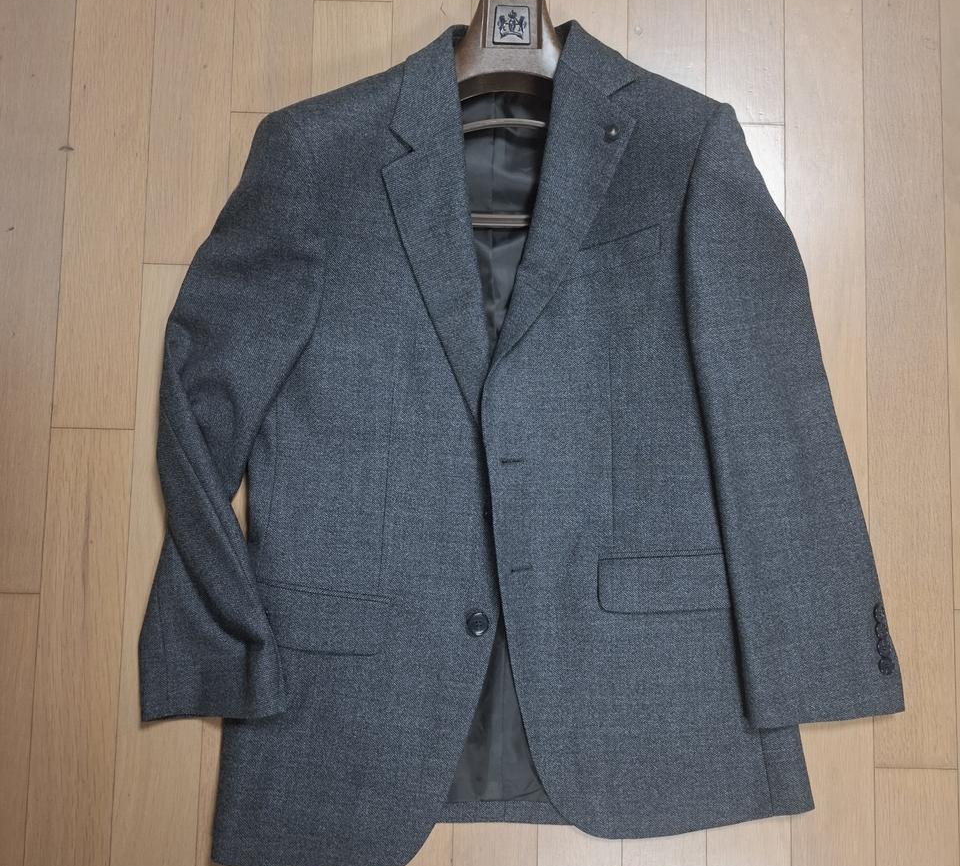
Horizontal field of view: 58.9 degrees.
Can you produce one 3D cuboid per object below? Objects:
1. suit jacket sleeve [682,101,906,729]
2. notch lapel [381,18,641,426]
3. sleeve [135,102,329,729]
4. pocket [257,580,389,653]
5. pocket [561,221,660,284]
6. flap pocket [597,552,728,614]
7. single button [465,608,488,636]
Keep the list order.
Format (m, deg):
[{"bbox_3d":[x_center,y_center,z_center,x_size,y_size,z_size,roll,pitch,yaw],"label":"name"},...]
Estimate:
[{"bbox_3d":[0.252,-0.022,0.748,0.133,0.065,0.555,-10,86,-1],"label":"suit jacket sleeve"},{"bbox_3d":[0.027,-0.187,0.745,0.229,0.060,0.360,0,86,-1],"label":"notch lapel"},{"bbox_3d":[-0.212,-0.018,0.742,0.133,0.065,0.538,4,86,0],"label":"sleeve"},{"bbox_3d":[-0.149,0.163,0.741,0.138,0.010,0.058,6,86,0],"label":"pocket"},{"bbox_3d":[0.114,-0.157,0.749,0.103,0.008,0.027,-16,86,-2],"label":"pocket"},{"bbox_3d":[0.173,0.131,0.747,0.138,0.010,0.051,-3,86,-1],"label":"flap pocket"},{"bbox_3d":[-0.002,0.166,0.738,0.019,0.006,0.020,0,86,-1],"label":"single button"}]

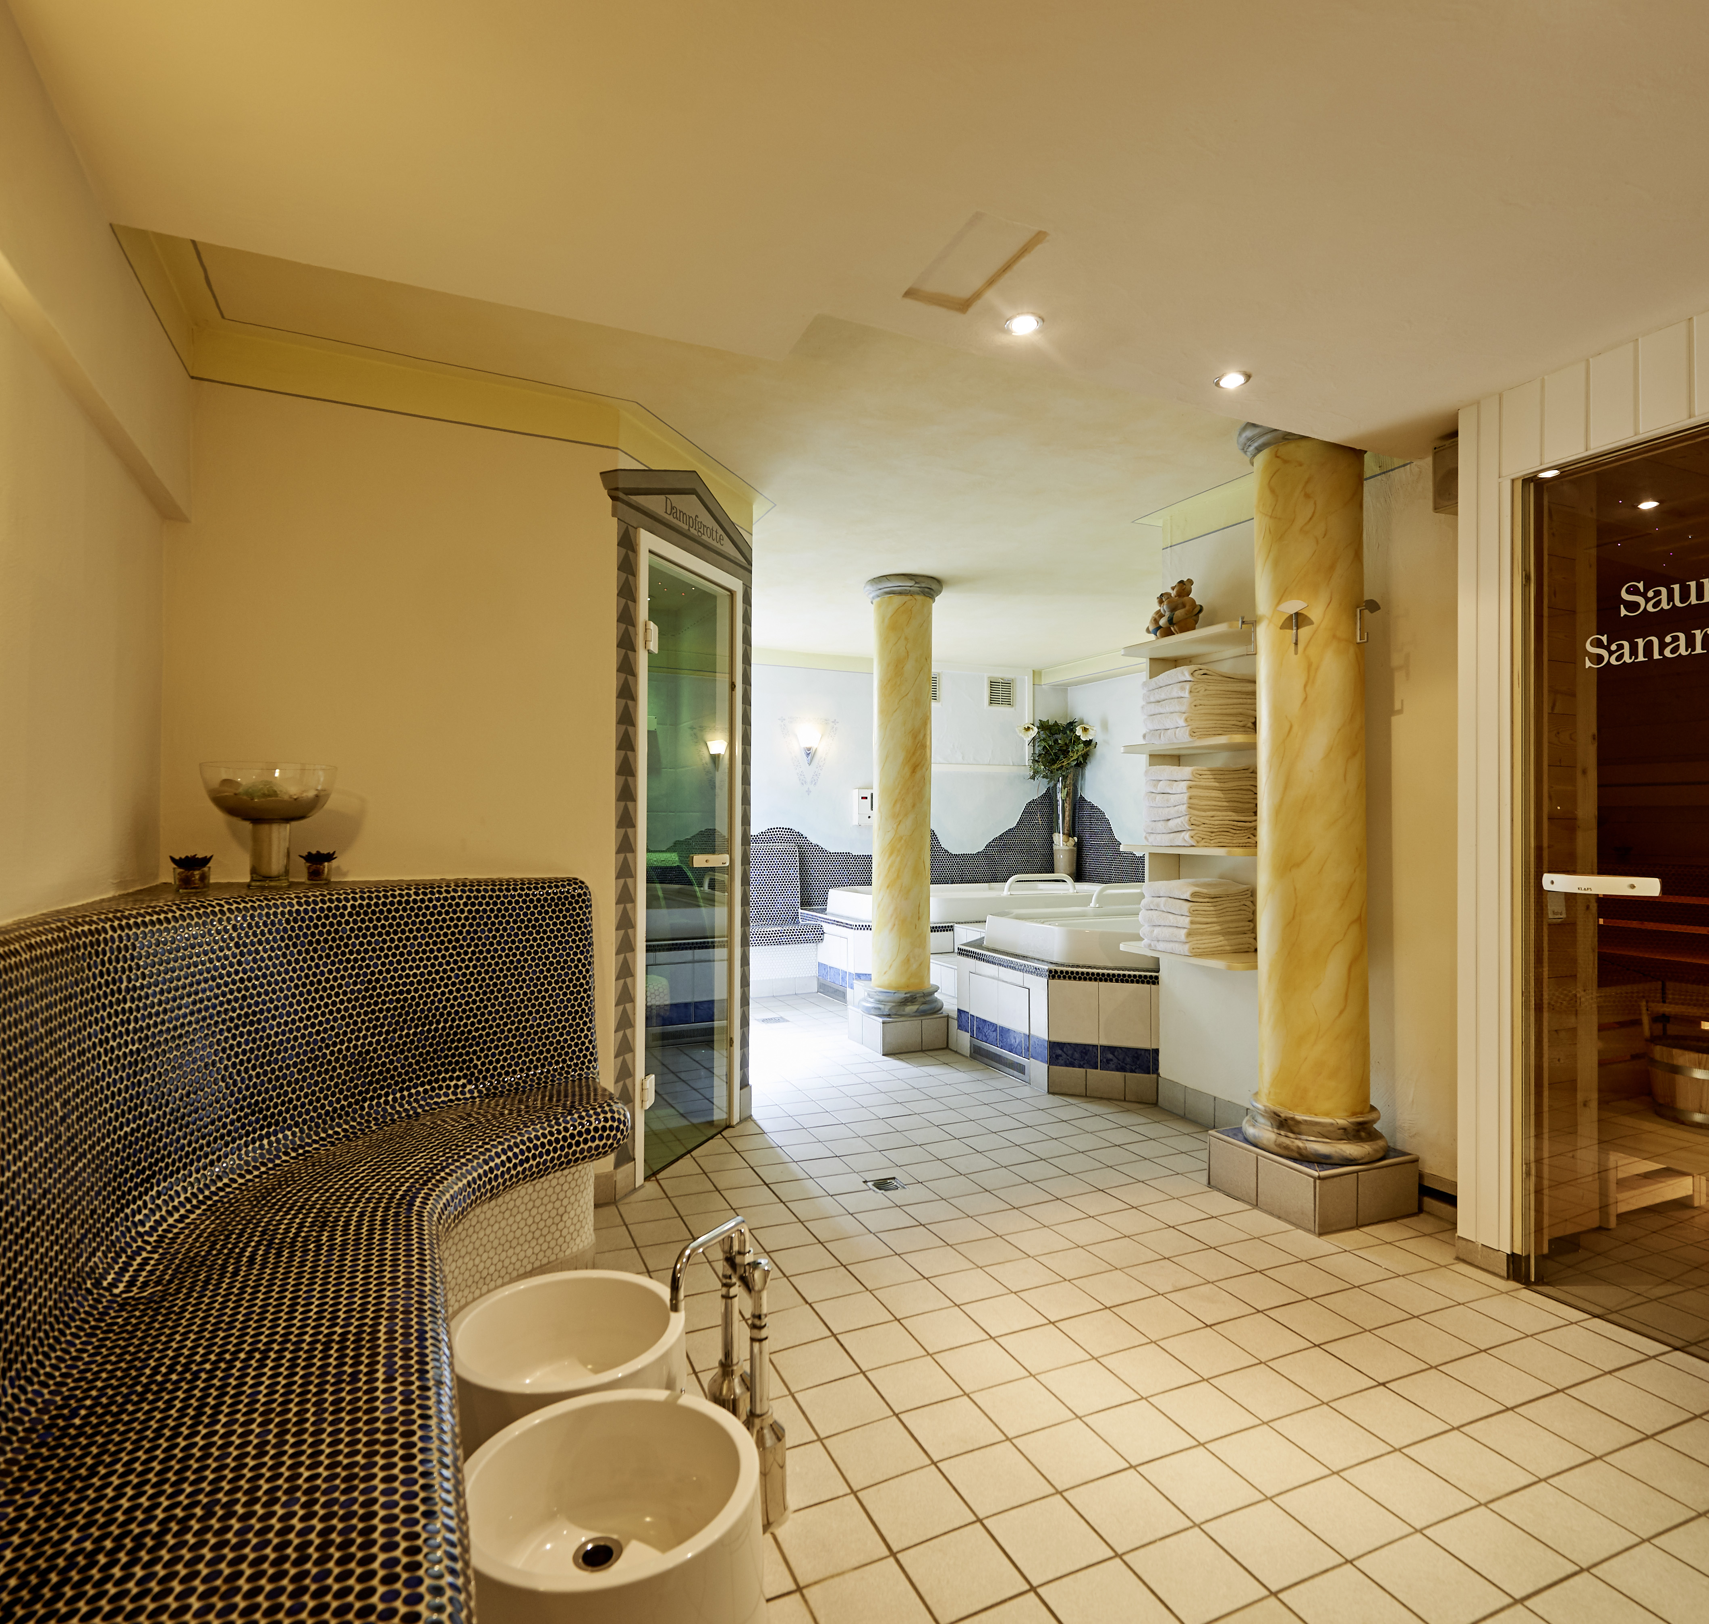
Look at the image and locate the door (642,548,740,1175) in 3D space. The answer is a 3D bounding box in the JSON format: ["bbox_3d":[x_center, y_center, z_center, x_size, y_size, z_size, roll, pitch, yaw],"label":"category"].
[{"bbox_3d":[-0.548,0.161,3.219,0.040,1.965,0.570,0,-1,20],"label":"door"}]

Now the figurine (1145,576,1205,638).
[{"bbox_3d":[1.167,-0.728,3.458,0.185,0.225,0.145,0,-1,-24],"label":"figurine"}]

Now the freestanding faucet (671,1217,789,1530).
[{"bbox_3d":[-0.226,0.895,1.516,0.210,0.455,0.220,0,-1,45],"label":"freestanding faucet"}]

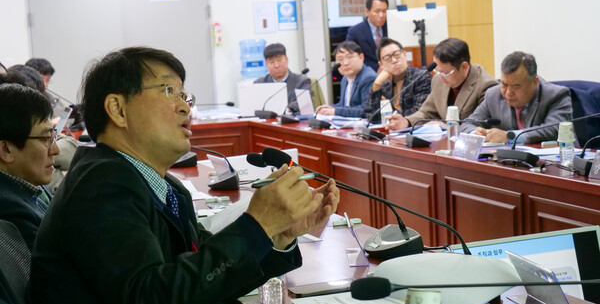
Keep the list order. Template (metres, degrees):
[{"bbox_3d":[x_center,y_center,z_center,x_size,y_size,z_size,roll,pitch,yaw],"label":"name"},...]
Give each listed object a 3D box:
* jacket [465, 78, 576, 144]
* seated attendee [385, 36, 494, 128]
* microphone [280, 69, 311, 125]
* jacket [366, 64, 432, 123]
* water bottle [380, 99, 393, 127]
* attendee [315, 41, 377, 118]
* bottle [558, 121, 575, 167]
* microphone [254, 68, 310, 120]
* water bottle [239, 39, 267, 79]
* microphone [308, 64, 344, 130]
[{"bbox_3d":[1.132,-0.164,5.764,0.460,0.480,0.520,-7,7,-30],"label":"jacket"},{"bbox_3d":[0.848,-0.066,6.556,0.680,1.220,0.540,-6,7,-24],"label":"seated attendee"},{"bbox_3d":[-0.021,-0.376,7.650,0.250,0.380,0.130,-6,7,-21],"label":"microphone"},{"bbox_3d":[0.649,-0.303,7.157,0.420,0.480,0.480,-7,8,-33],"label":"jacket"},{"bbox_3d":[0.518,-0.222,6.650,0.070,0.185,0.070,-3,6,0],"label":"water bottle"},{"bbox_3d":[0.316,-0.175,7.976,0.680,1.220,0.500,-6,7,-24],"label":"attendee"},{"bbox_3d":[1.110,-0.030,4.620,0.070,0.187,0.070,-6,7,-21],"label":"bottle"},{"bbox_3d":[-0.131,-0.423,8.100,0.400,0.360,0.130,-6,7,-21],"label":"microphone"},{"bbox_3d":[-0.460,-0.891,10.800,0.270,0.420,0.270,-3,6,0],"label":"water bottle"},{"bbox_3d":[0.169,-0.361,7.220,0.270,0.420,0.130,-6,7,-21],"label":"microphone"}]

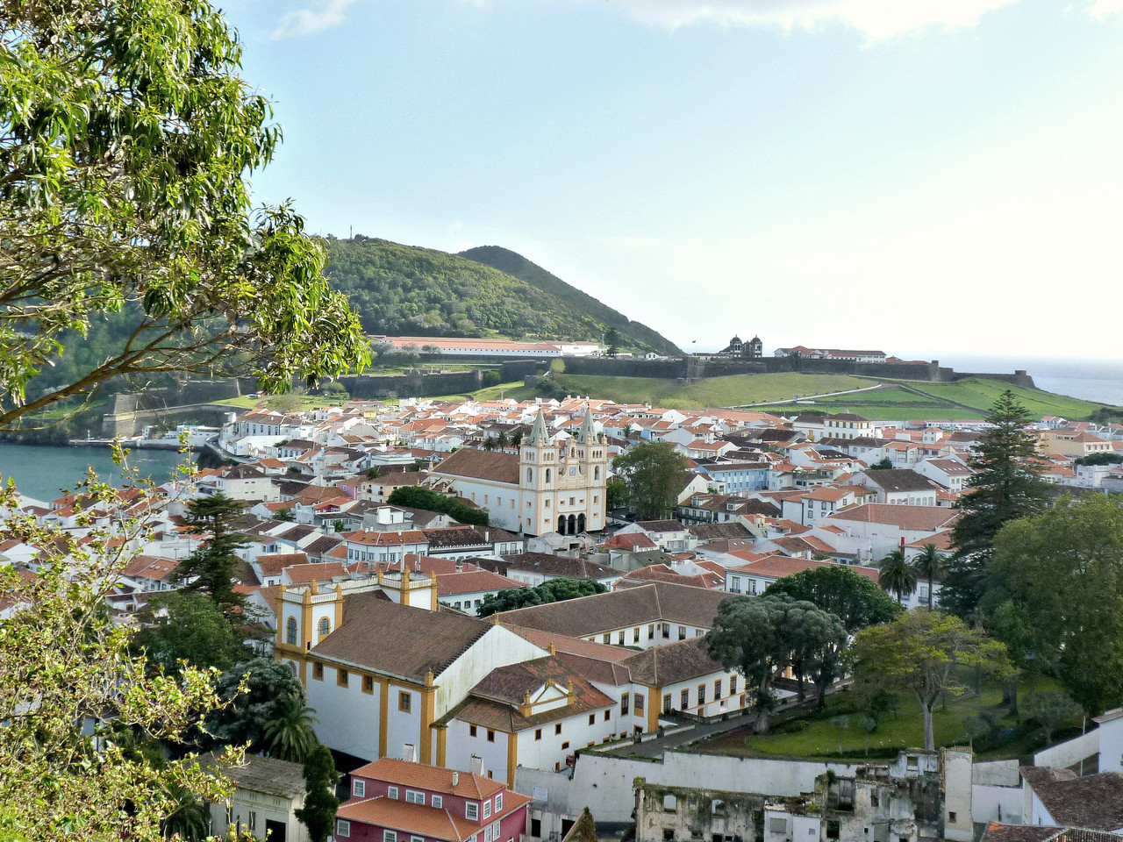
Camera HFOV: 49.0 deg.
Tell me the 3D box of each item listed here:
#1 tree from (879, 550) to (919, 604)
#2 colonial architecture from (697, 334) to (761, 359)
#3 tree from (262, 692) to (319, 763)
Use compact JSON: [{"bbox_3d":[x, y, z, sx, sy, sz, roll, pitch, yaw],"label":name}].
[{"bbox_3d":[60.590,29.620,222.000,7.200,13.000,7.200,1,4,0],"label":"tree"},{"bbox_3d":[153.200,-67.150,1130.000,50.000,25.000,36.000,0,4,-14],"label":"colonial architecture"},{"bbox_3d":[-32.490,38.080,148.000,7.000,11.000,7.000,1,4,0],"label":"tree"}]

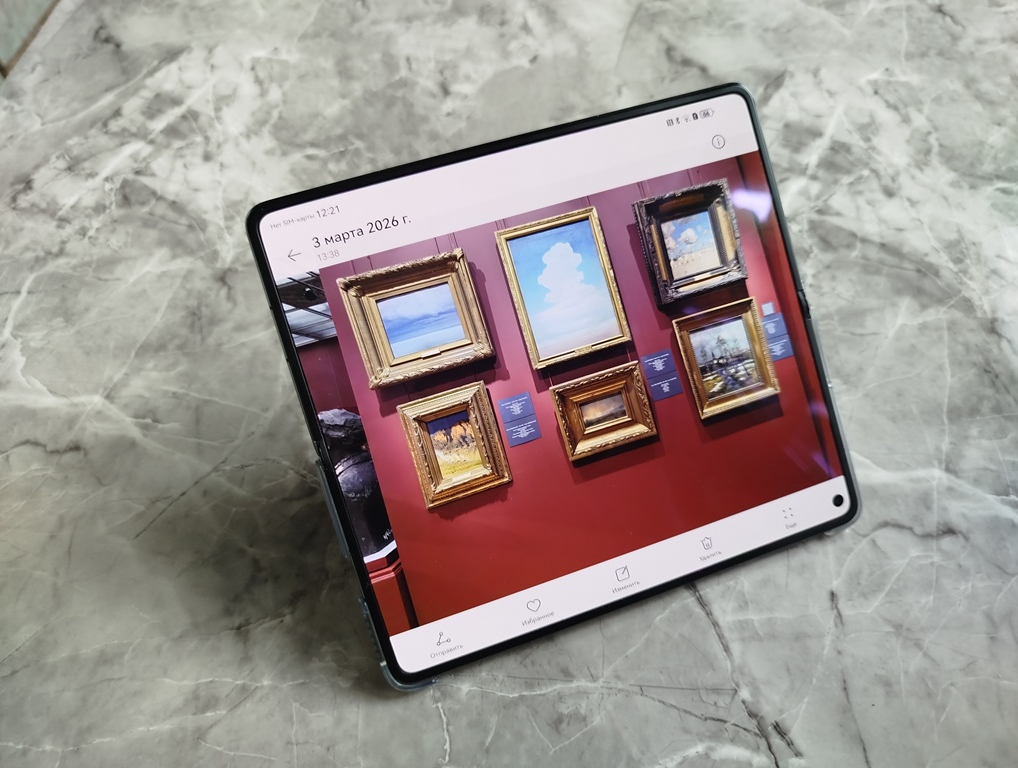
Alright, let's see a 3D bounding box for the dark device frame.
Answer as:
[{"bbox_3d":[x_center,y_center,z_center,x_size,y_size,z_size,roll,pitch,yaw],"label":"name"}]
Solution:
[{"bbox_3d":[0.020,-0.002,0.213,0.158,0.011,0.146,-17,95,-9],"label":"dark device frame"}]

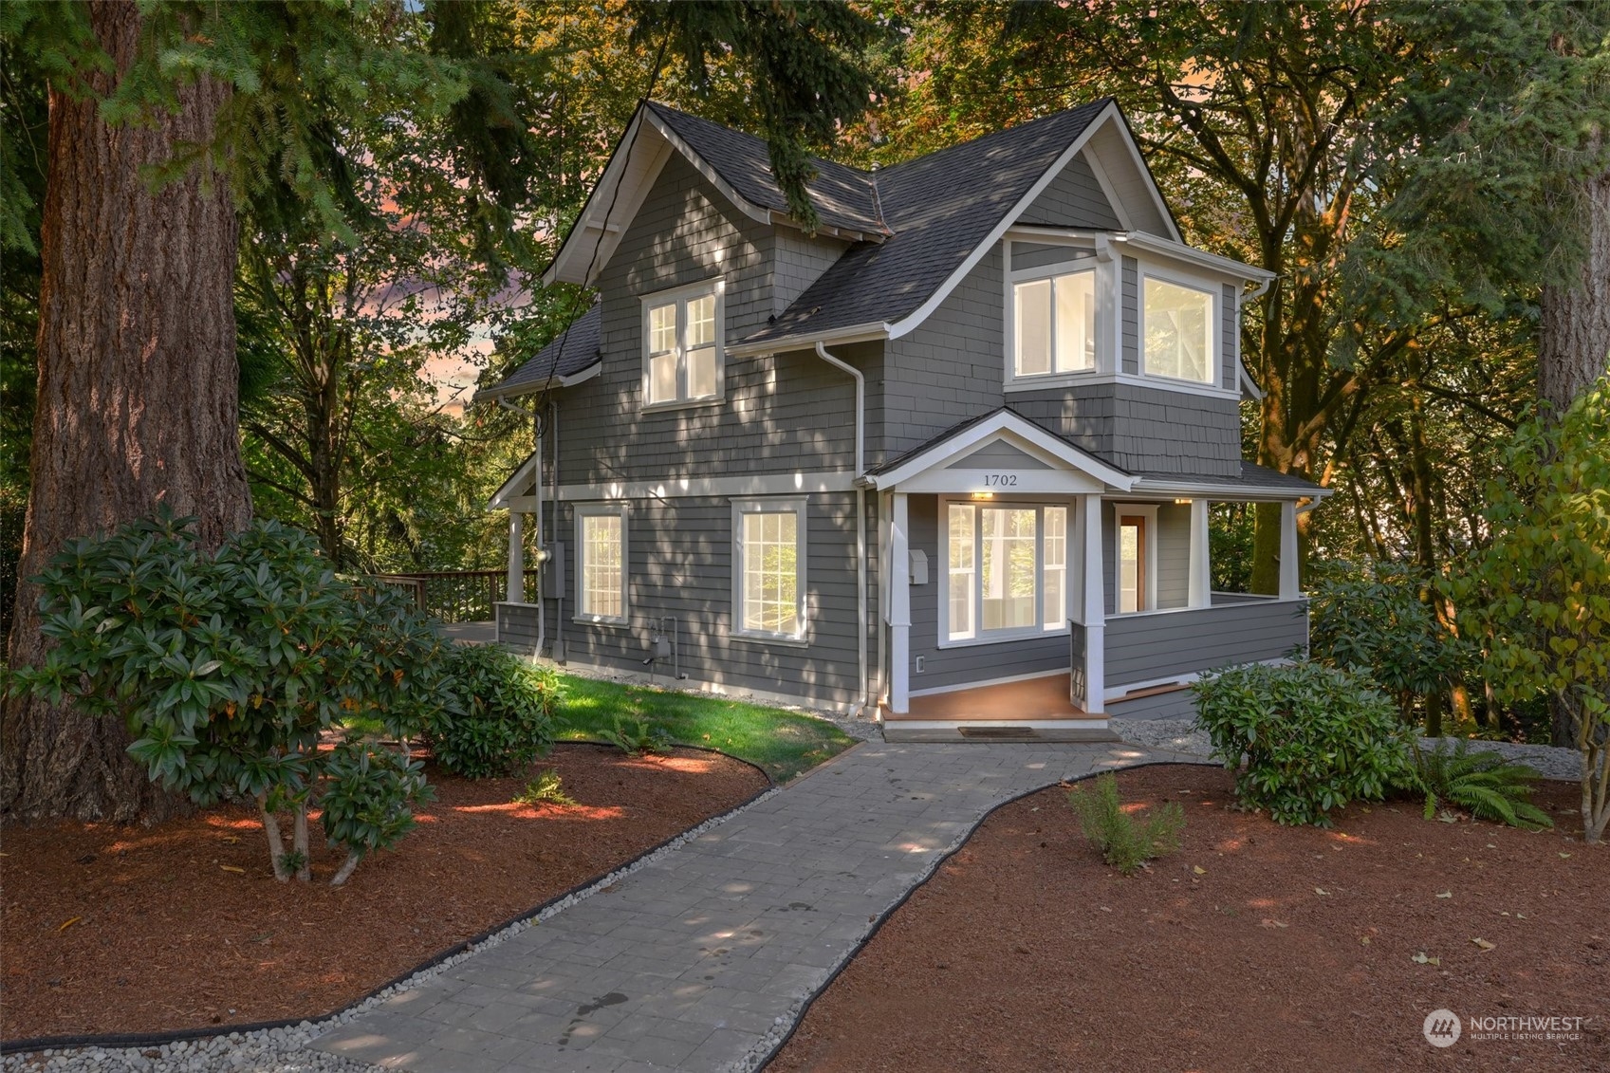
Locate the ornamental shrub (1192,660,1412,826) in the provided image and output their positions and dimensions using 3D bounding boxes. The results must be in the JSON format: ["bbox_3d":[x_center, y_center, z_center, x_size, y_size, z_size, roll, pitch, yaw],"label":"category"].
[{"bbox_3d":[3.649,1.444,8.550,1.500,1.100,1.400,0,1,23],"label":"ornamental shrub"}]

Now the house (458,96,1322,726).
[{"bbox_3d":[1.253,-1.911,17.623,8.700,7.700,11.200,-1,1,-43],"label":"house"}]

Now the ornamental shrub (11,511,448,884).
[{"bbox_3d":[-3.234,0.949,6.650,2.250,2.150,2.000,0,1,-26],"label":"ornamental shrub"}]

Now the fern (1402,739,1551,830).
[{"bbox_3d":[5.002,1.740,8.650,1.120,0.500,1.100,0,1,30],"label":"fern"}]

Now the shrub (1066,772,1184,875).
[{"bbox_3d":[1.945,1.692,7.050,0.680,0.620,0.580,0,1,16],"label":"shrub"}]

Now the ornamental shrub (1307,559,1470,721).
[{"bbox_3d":[6.167,1.074,12.300,1.650,1.750,1.500,0,1,27],"label":"ornamental shrub"}]

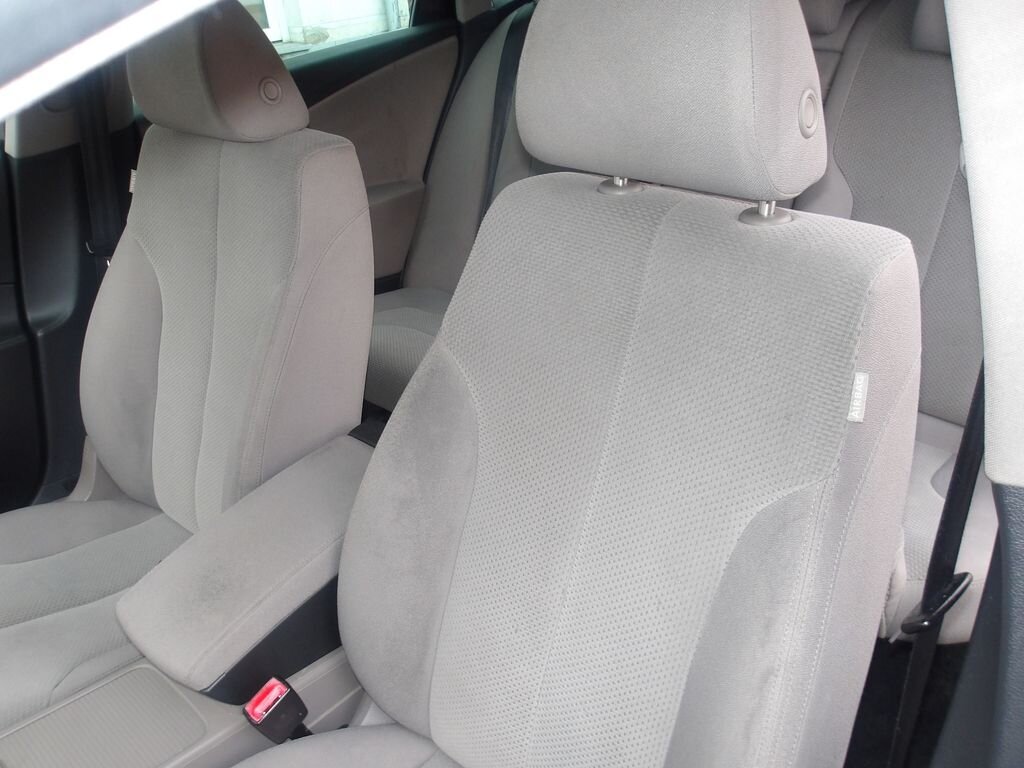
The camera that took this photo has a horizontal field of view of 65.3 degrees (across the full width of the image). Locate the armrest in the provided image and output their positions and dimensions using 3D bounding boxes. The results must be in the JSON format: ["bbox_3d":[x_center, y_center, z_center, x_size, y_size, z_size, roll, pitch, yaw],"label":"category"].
[{"bbox_3d":[-0.285,0.201,0.962,0.172,0.065,0.350,23,49,39],"label":"armrest"}]

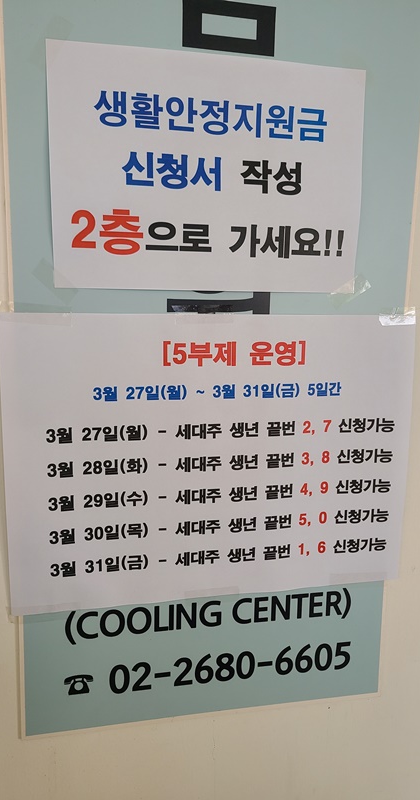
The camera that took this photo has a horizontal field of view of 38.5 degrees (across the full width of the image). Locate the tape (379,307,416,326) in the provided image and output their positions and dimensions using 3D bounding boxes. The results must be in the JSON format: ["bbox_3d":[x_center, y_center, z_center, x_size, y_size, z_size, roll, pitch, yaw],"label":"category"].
[{"bbox_3d":[0.196,-0.086,0.627,0.043,0.020,0.003,-2,10,-12],"label":"tape"}]

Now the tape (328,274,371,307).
[{"bbox_3d":[0.143,-0.111,0.611,0.045,0.019,0.003,-34,15,-5],"label":"tape"}]

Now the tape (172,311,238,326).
[{"bbox_3d":[-0.004,-0.081,0.584,0.065,0.018,0.003,-2,10,-12],"label":"tape"}]

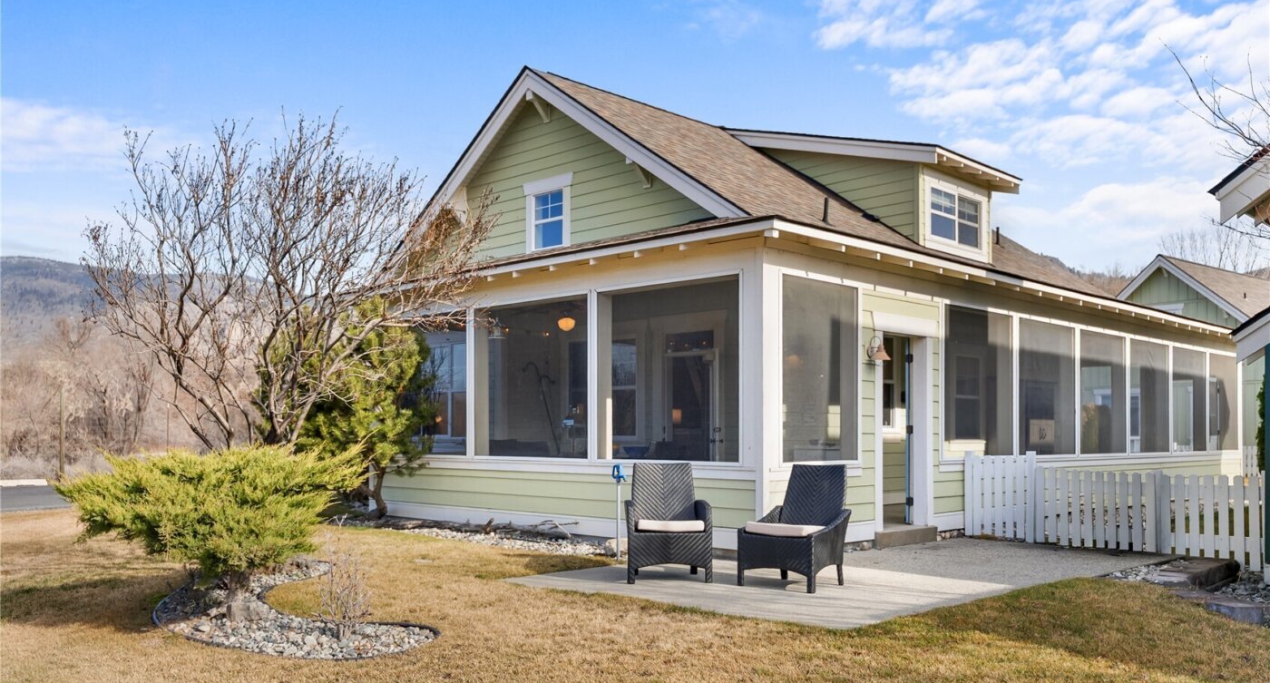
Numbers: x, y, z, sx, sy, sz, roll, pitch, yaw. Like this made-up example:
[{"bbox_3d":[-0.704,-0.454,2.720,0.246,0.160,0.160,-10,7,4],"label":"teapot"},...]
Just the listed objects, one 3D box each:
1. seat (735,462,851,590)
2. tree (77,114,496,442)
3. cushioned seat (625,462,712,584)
[{"bbox_3d":[1.285,1.438,7.779,0.690,0.920,0.740,-4,-6,40],"label":"seat"},{"bbox_3d":[-3.744,-0.150,10.700,4.350,4.600,4.000,0,-5,0],"label":"tree"},{"bbox_3d":[0.260,1.475,8.167,0.690,0.920,0.740,0,-5,-3],"label":"cushioned seat"}]

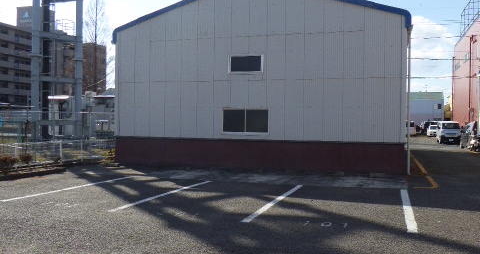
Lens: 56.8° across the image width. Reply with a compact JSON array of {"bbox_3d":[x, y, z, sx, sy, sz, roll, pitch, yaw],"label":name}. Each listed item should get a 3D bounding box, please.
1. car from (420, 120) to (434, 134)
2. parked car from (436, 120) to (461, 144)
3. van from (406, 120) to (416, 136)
[{"bbox_3d":[27.091,0.241,63.000,1.700,1.700,4.200,1,0,18],"label":"car"},{"bbox_3d":[17.733,0.493,37.700,1.530,1.920,3.600,1,0,18],"label":"parked car"},{"bbox_3d":[21.775,0.244,57.000,1.600,1.950,3.900,1,0,18],"label":"van"}]

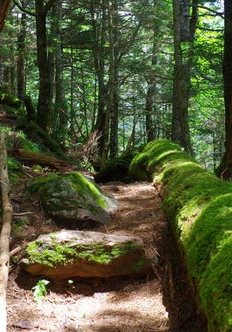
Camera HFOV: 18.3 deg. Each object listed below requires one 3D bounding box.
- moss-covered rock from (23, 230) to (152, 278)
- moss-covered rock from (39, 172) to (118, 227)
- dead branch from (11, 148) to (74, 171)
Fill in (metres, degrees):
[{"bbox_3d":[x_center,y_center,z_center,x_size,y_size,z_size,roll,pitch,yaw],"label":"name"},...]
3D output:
[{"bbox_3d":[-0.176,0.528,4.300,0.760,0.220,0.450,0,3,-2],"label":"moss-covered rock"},{"bbox_3d":[-0.286,0.255,5.500,0.560,0.360,0.500,0,3,9],"label":"moss-covered rock"},{"bbox_3d":[-0.713,-0.063,7.000,0.640,0.090,0.110,13,7,18],"label":"dead branch"}]

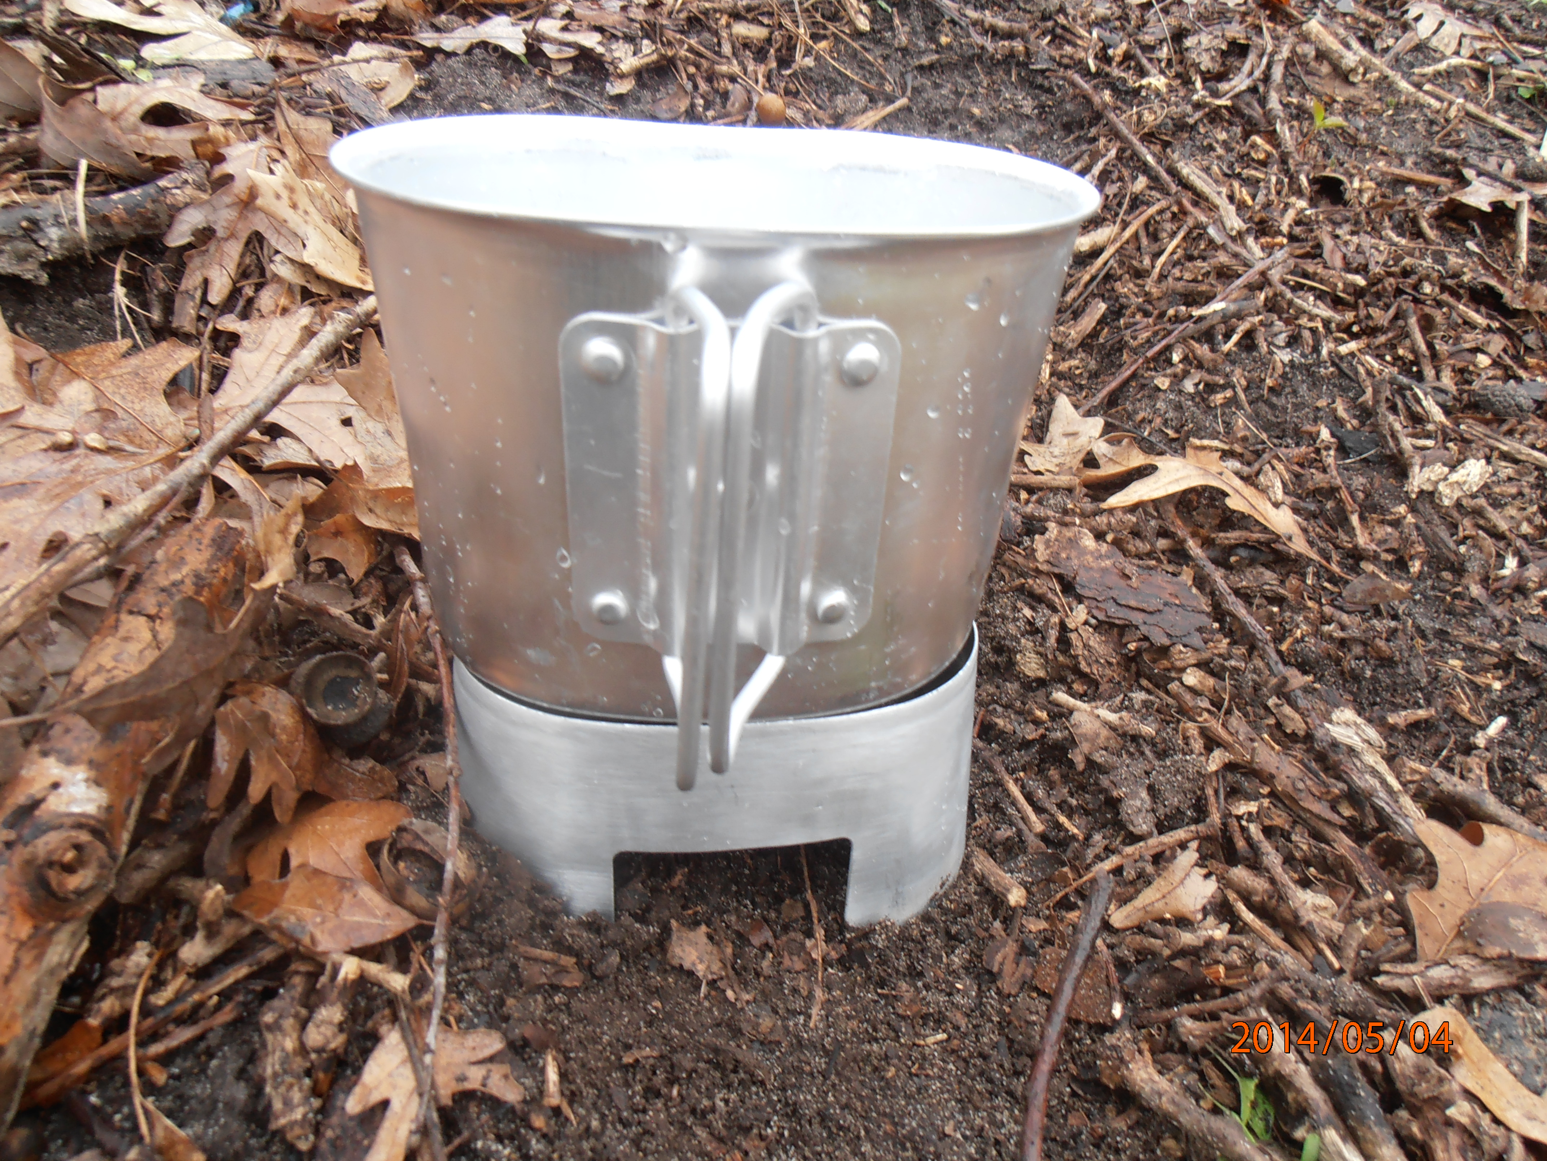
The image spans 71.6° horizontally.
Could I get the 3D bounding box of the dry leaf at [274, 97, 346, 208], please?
[{"bbox_3d":[-0.238,-0.219,0.550,0.038,0.028,0.066,-18,42,-22],"label":"dry leaf"}]

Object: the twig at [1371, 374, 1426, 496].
[{"bbox_3d":[0.245,-0.059,0.423,0.008,0.010,0.094,13,40,10],"label":"twig"}]

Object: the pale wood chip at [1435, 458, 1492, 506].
[{"bbox_3d":[0.243,-0.035,0.378,0.024,0.011,0.015,-27,43,-36],"label":"pale wood chip"}]

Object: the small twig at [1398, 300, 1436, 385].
[{"bbox_3d":[0.276,-0.102,0.460,0.006,0.005,0.045,5,56,1],"label":"small twig"}]

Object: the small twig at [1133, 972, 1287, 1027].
[{"bbox_3d":[0.087,0.084,0.214,0.032,0.003,0.004,-8,33,-17],"label":"small twig"}]

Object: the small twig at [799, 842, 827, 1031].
[{"bbox_3d":[0.008,0.074,0.222,0.004,0.003,0.047,2,31,-3],"label":"small twig"}]

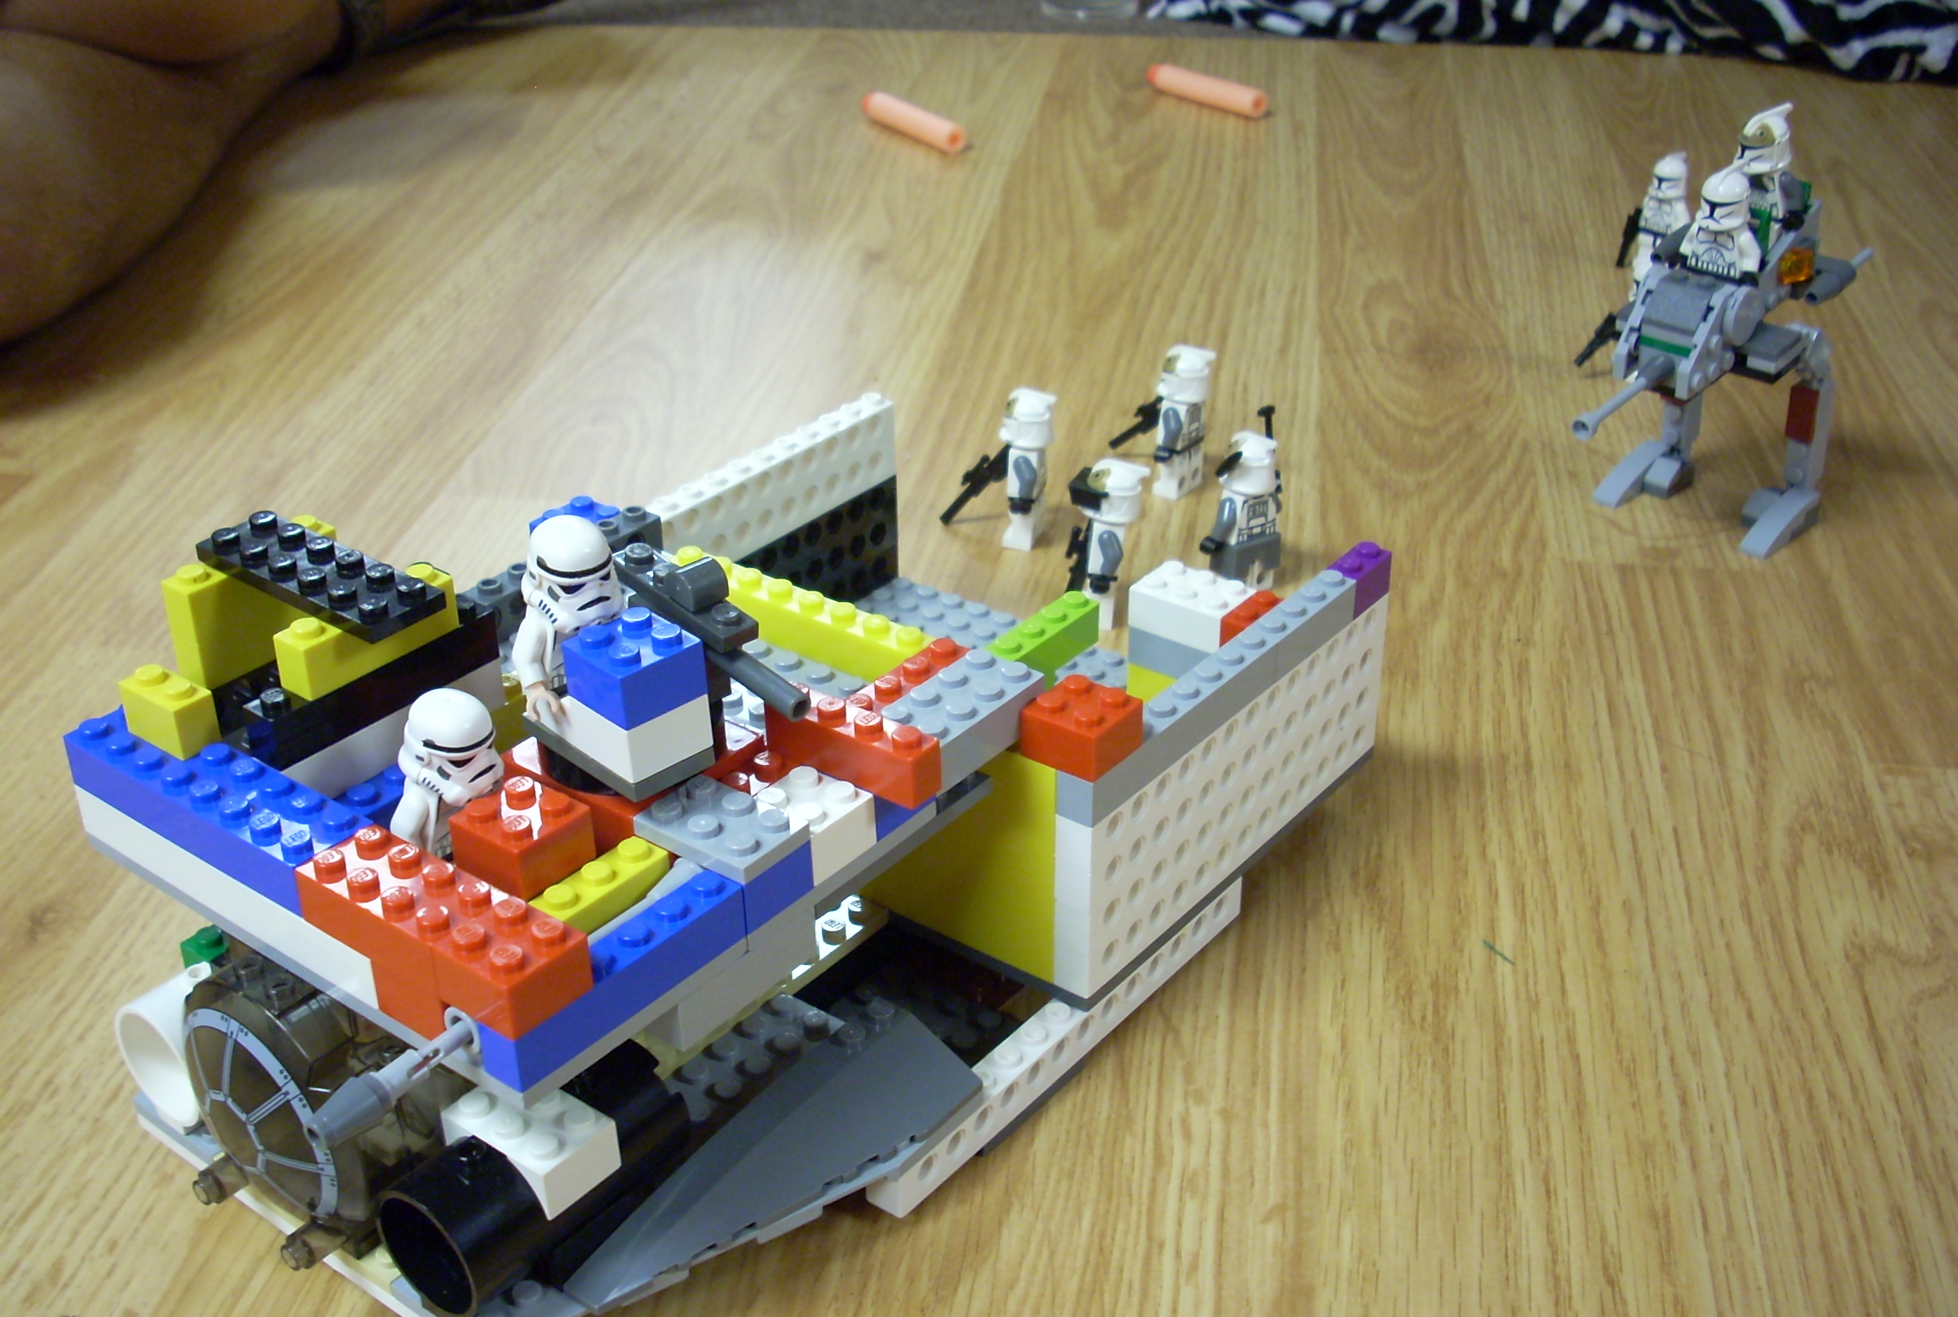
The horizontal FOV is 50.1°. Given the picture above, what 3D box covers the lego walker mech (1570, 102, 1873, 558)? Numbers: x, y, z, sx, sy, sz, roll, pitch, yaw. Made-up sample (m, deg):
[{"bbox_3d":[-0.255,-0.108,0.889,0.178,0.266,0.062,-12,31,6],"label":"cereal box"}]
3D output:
[{"bbox_3d":[0.191,-0.084,0.557,0.110,0.116,0.055,-27,39,-36],"label":"lego walker mech"}]

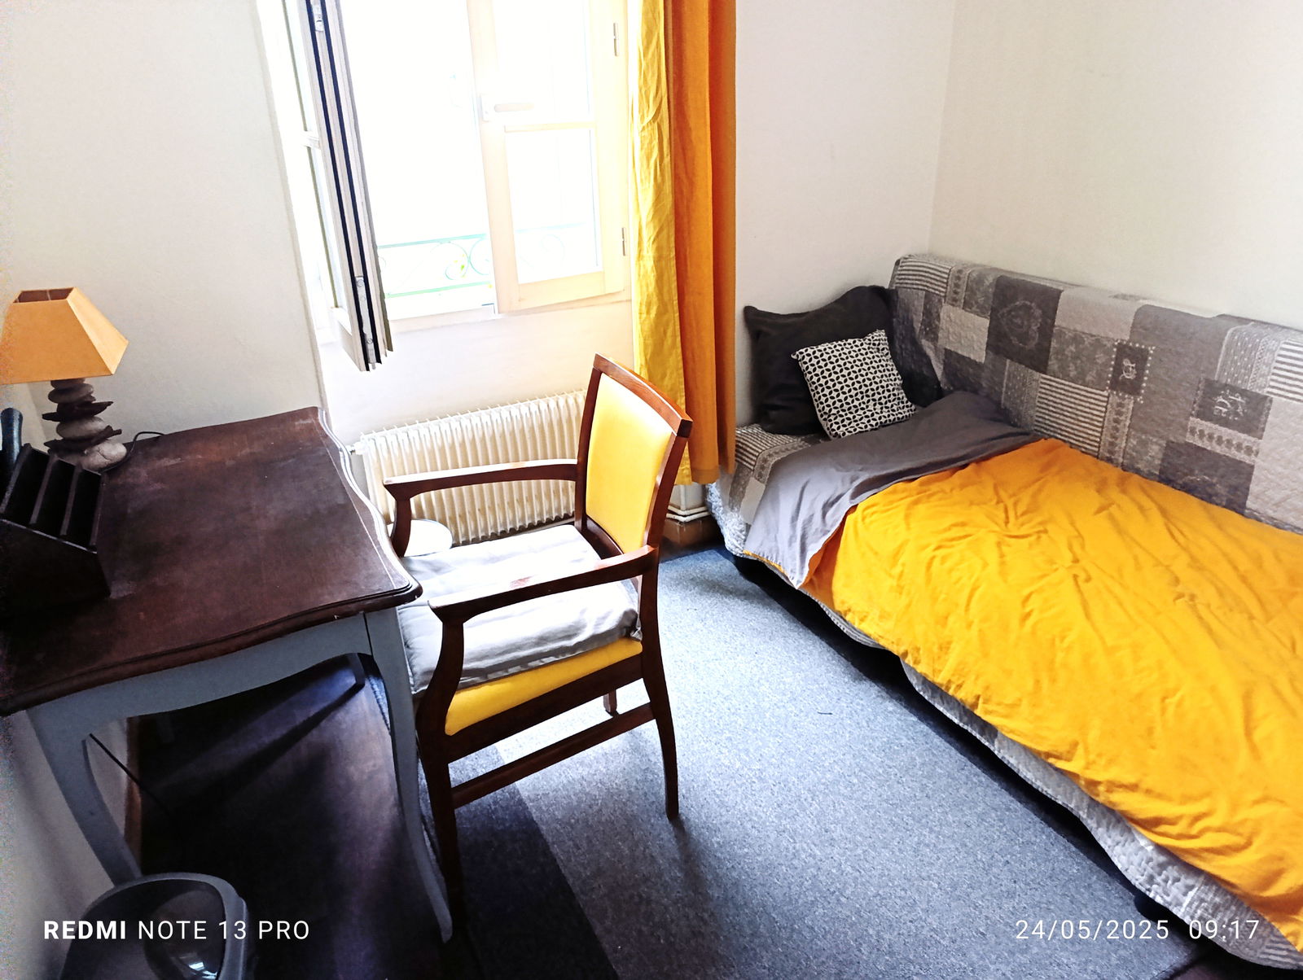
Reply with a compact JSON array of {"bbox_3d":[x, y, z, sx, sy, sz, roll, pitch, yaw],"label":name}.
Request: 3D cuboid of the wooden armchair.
[{"bbox_3d":[-0.237,0.253,1.748,0.541,0.900,0.567,-10,26,-21],"label":"wooden armchair"}]

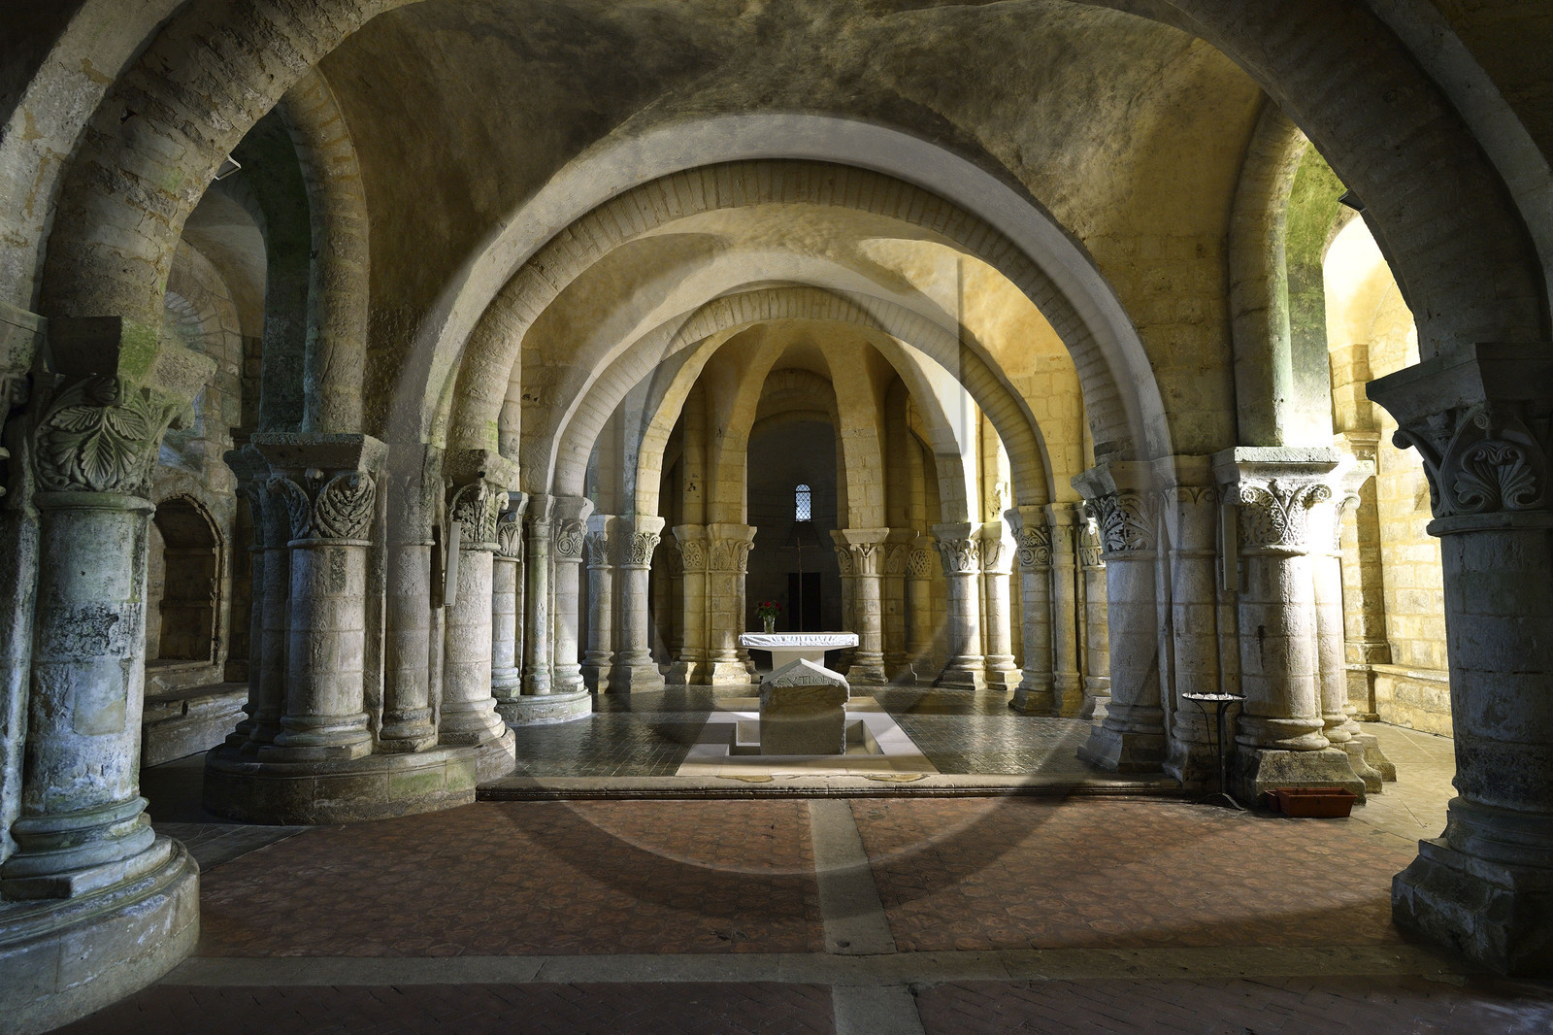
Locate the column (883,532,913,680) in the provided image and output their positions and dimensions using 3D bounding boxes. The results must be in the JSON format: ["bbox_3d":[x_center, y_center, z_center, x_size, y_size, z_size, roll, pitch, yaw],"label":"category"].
[{"bbox_3d":[2.012,1.469,14.441,0.518,2.530,0.547,-1,-5,10],"label":"column"}]

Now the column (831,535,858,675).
[{"bbox_3d":[1.273,1.555,15.473,0.600,2.620,0.600,0,-5,0],"label":"column"}]

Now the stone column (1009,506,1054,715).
[{"bbox_3d":[3.351,1.187,11.208,0.490,2.610,0.600,0,-5,0],"label":"stone column"}]

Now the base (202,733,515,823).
[{"bbox_3d":[-3.523,2.115,7.472,2.410,0.407,2.410,0,-5,0],"label":"base"}]

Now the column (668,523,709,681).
[{"bbox_3d":[-1.444,1.447,14.081,0.648,2.530,0.648,2,-5,-19],"label":"column"}]

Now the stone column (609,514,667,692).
[{"bbox_3d":[-2.231,1.387,13.854,0.660,2.740,0.660,4,-6,-42],"label":"stone column"}]

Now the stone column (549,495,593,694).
[{"bbox_3d":[-2.659,0.985,11.159,0.490,2.480,0.550,0,-5,0],"label":"stone column"}]

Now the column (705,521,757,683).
[{"bbox_3d":[-0.753,1.439,14.009,0.749,2.530,0.720,0,-5,0],"label":"column"}]

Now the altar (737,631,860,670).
[{"bbox_3d":[0.337,2.109,12.047,1.615,0.976,0.731,0,-5,0],"label":"altar"}]

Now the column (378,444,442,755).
[{"bbox_3d":[-3.142,0.681,7.414,0.544,2.524,0.544,0,-5,0],"label":"column"}]

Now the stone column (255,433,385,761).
[{"bbox_3d":[-3.635,0.633,6.924,0.790,2.490,0.650,0,-5,0],"label":"stone column"}]

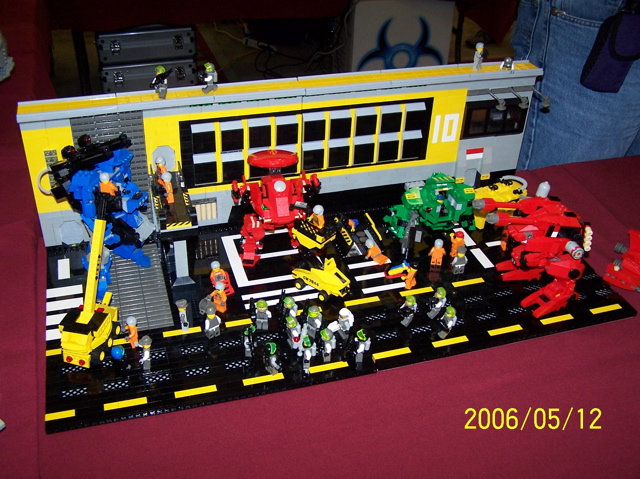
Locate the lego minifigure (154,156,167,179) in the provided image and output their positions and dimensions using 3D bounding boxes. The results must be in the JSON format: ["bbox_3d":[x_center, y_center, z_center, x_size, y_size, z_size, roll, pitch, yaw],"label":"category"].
[{"bbox_3d":[-0.216,-0.091,0.956,0.022,0.041,0.015,22,39,25],"label":"lego minifigure"}]

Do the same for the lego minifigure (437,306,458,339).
[{"bbox_3d":[0.161,0.104,0.883,0.025,0.042,0.025,-11,37,-20],"label":"lego minifigure"}]

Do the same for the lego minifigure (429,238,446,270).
[{"bbox_3d":[0.170,0.018,1.014,0.023,0.040,0.014,5,35,4],"label":"lego minifigure"}]

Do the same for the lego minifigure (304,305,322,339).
[{"bbox_3d":[-0.009,0.104,0.869,0.024,0.041,0.018,22,39,25],"label":"lego minifigure"}]

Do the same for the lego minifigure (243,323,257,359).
[{"bbox_3d":[-0.084,0.122,0.840,0.019,0.042,0.025,-4,35,-10],"label":"lego minifigure"}]

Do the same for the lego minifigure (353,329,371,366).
[{"bbox_3d":[0.050,0.129,0.839,0.022,0.042,0.025,-7,35,-14],"label":"lego minifigure"}]

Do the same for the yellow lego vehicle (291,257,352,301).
[{"bbox_3d":[0.002,0.050,0.958,0.079,0.041,0.044,24,40,27],"label":"yellow lego vehicle"}]

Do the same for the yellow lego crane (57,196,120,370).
[{"bbox_3d":[-0.266,0.060,0.813,0.044,0.158,0.112,10,35,10],"label":"yellow lego crane"}]

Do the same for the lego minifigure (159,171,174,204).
[{"bbox_3d":[-0.201,-0.068,0.922,0.015,0.041,0.022,-16,39,-25],"label":"lego minifigure"}]

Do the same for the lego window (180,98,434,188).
[{"bbox_3d":[-0.010,-0.142,1.025,0.378,0.107,0.020,-8,36,-15],"label":"lego window"}]

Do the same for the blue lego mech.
[{"bbox_3d":[-0.274,-0.030,0.915,0.112,0.192,0.108,17,37,19],"label":"blue lego mech"}]

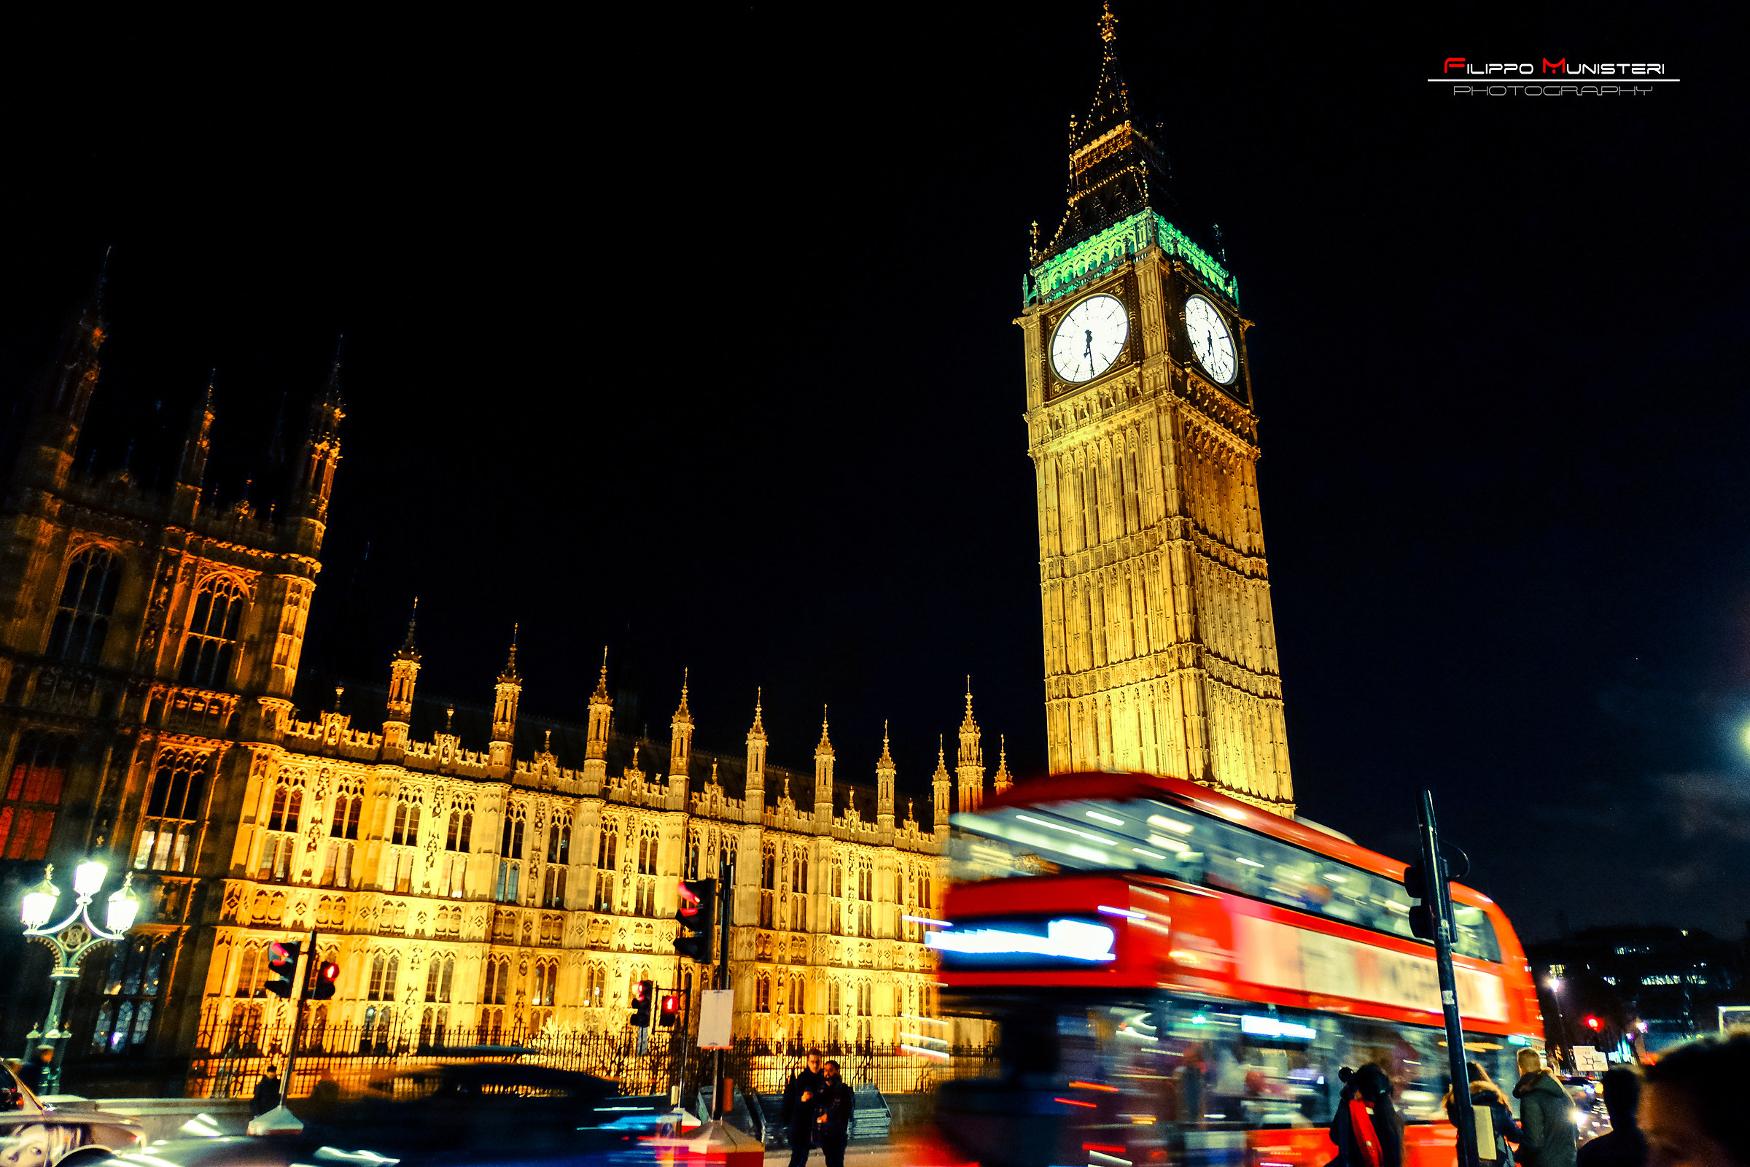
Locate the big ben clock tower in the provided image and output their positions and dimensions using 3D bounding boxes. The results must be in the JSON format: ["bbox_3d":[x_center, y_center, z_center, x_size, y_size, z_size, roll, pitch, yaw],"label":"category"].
[{"bbox_3d":[21.381,-10.968,92.817,13.600,96.300,13.600,21,-30,-40],"label":"big ben clock tower"}]

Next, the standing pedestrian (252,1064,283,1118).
[{"bbox_3d":[-11.413,9.893,21.686,0.500,1.720,0.340,11,-23,-23],"label":"standing pedestrian"}]

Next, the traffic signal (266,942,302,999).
[{"bbox_3d":[-9.637,6.289,19.000,0.340,0.890,0.310,19,-28,-39],"label":"traffic signal"}]

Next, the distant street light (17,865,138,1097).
[{"bbox_3d":[-13.475,6.266,19.443,1.580,4.150,0.580,19,-28,-39],"label":"distant street light"}]

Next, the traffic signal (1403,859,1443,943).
[{"bbox_3d":[4.087,2.342,8.600,0.280,0.580,0.230,19,-28,-39],"label":"traffic signal"}]

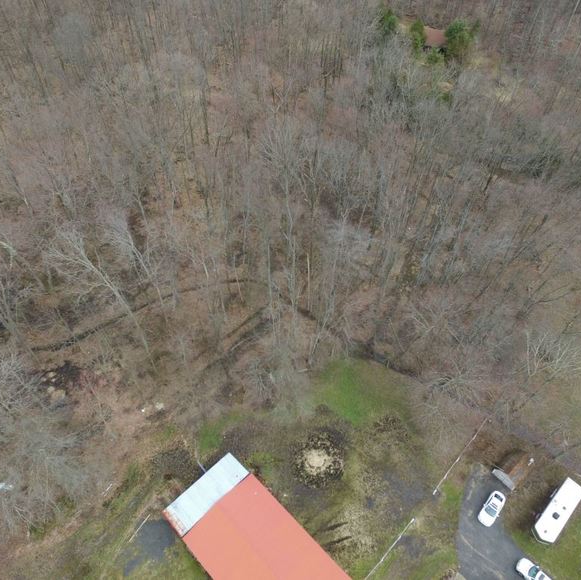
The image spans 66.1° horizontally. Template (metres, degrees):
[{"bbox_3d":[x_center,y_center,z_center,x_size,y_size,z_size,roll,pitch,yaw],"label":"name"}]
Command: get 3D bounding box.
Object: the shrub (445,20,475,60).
[{"bbox_3d":[53.900,-79.400,141.900,9.280,11.930,9.280,0,50,0],"label":"shrub"}]

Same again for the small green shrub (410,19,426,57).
[{"bbox_3d":[41.100,-81.100,143.700,4.420,11.210,4.420,0,50,0],"label":"small green shrub"}]

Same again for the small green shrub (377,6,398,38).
[{"bbox_3d":[33.500,-92.200,154.200,7.350,9.690,7.350,0,50,0],"label":"small green shrub"}]

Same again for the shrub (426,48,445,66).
[{"bbox_3d":[45.800,-73.500,141.200,5.240,5.190,5.240,0,50,0],"label":"shrub"}]

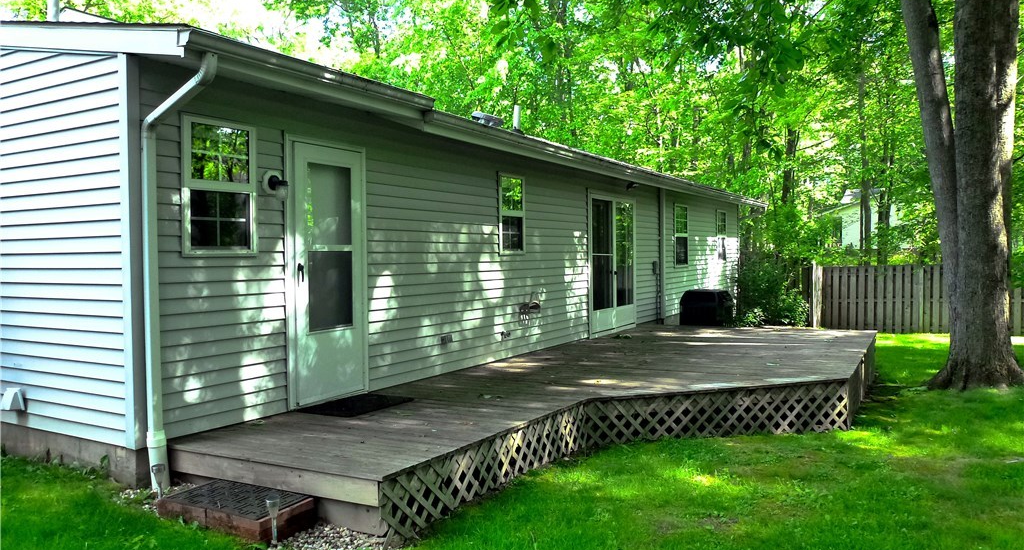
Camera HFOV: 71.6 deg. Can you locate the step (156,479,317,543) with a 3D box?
[{"bbox_3d":[-1.607,1.378,4.187,0.820,0.130,0.420,0,2,30],"label":"step"}]

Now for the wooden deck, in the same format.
[{"bbox_3d":[1.658,1.196,7.571,3.550,0.500,9.100,0,2,30],"label":"wooden deck"}]

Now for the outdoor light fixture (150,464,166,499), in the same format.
[{"bbox_3d":[-2.135,1.256,4.314,0.075,0.230,0.075,0,2,30],"label":"outdoor light fixture"}]

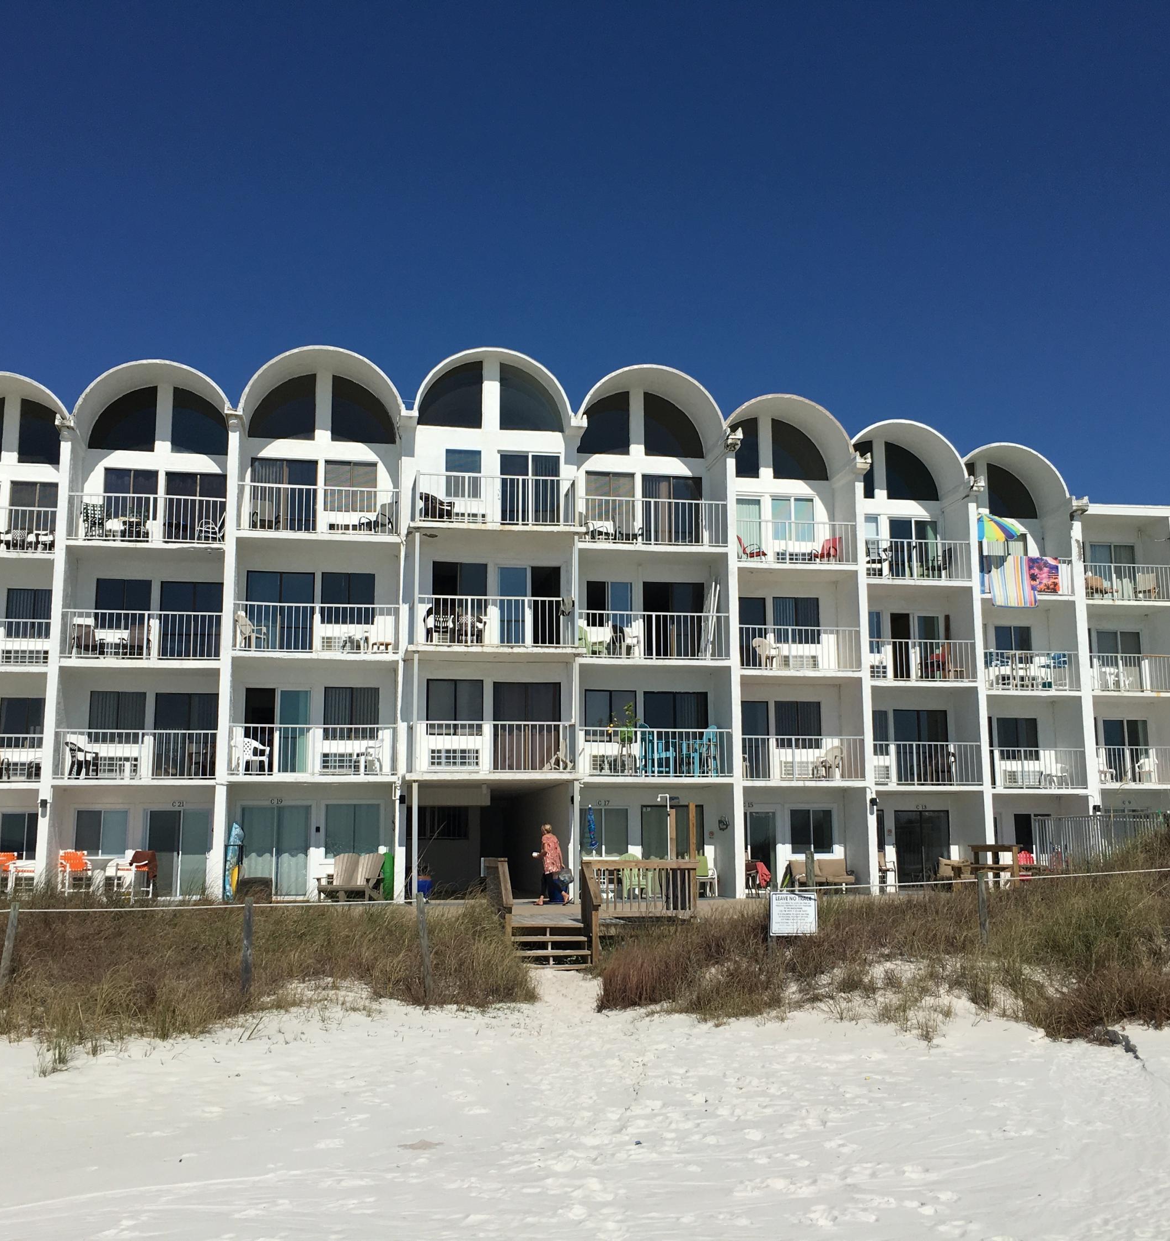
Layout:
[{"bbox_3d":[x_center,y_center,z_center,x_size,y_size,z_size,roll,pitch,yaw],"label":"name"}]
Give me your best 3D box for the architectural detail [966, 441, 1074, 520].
[{"bbox_3d":[11.537,-3.956,38.956,3.600,1.730,1.450,1,-10,-10],"label":"architectural detail"}]

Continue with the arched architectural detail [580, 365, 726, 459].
[{"bbox_3d":[1.426,-4.965,32.859,3.600,1.730,1.450,1,-10,-10],"label":"arched architectural detail"}]

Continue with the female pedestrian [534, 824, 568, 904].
[{"bbox_3d":[-0.663,4.808,27.359,0.600,1.588,0.540,-7,-12,31],"label":"female pedestrian"}]

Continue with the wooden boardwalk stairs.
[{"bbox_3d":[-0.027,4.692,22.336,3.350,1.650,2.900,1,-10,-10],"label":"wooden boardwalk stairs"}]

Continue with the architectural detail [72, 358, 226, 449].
[{"bbox_3d":[-9.897,-4.980,32.220,3.600,1.730,1.450,1,-10,-10],"label":"architectural detail"}]

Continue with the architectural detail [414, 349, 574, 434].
[{"bbox_3d":[-2.075,-5.230,31.212,3.600,1.730,0.650,1,-10,-10],"label":"architectural detail"}]

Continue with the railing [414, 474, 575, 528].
[{"bbox_3d":[-1.961,-2.455,30.238,3.450,1.100,1.150,1,-10,-10],"label":"railing"}]

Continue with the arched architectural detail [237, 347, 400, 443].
[{"bbox_3d":[-5.933,-5.140,31.526,3.600,1.730,1.450,1,-10,-10],"label":"arched architectural detail"}]

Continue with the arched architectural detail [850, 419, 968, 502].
[{"bbox_3d":[8.156,-4.295,36.908,3.600,1.730,1.450,1,-10,-10],"label":"arched architectural detail"}]

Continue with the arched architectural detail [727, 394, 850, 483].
[{"bbox_3d":[4.750,-4.640,34.826,3.600,1.730,1.450,1,-10,-10],"label":"arched architectural detail"}]

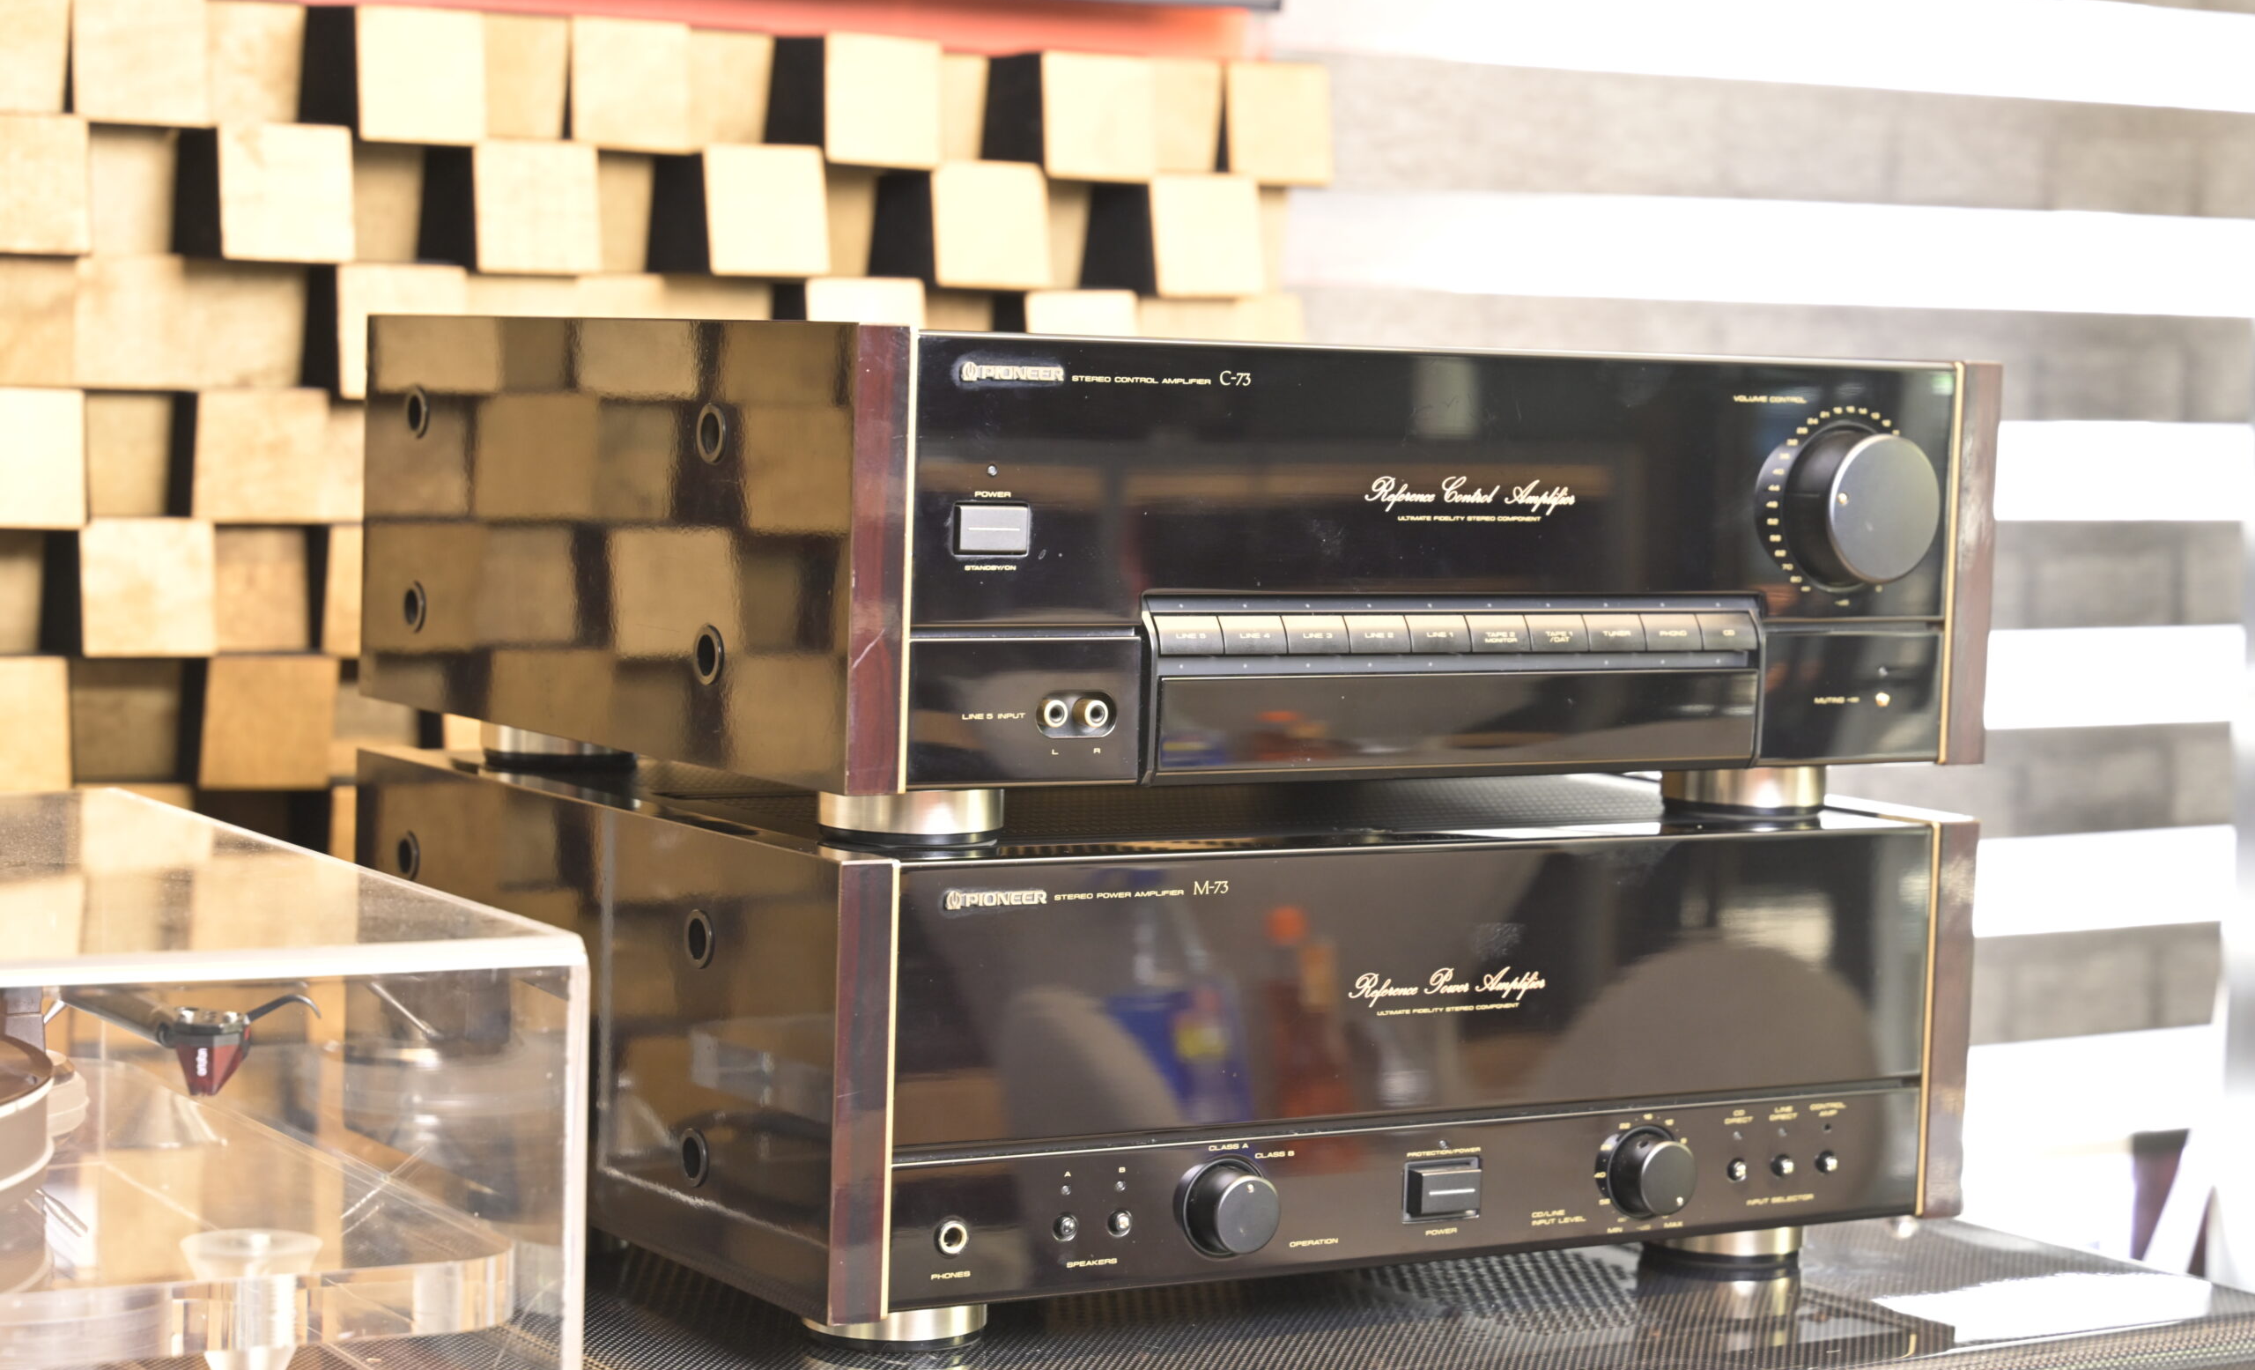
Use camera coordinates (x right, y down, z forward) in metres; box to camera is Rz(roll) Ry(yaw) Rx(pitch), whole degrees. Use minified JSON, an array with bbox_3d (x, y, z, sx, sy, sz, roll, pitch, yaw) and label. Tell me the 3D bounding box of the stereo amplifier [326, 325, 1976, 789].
[{"bbox_3d":[0.015,-0.044,1.545,0.457,0.160,0.417,-1,5,-32],"label":"stereo amplifier"}]

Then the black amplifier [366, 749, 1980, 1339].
[{"bbox_3d":[0.007,0.117,1.561,0.457,0.160,0.412,-1,5,-32],"label":"black amplifier"}]

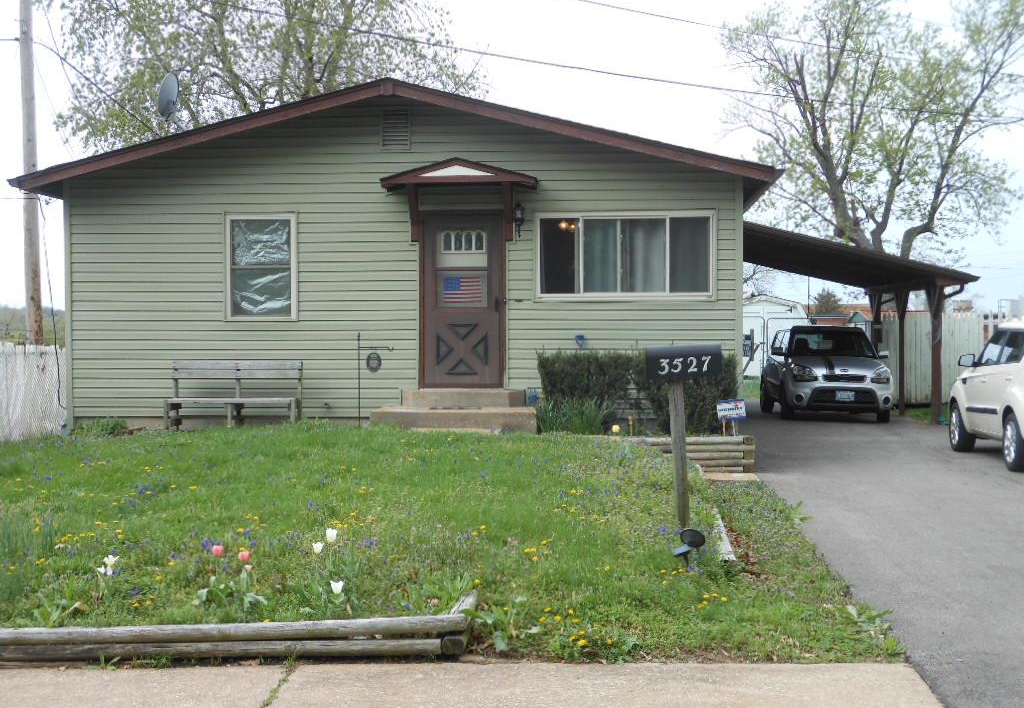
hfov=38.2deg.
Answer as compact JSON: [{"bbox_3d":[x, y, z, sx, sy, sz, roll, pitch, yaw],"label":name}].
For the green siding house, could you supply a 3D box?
[{"bbox_3d":[-0.934,-1.277,22.822,8.980,4.140,11.900,0,2,5],"label":"green siding house"}]

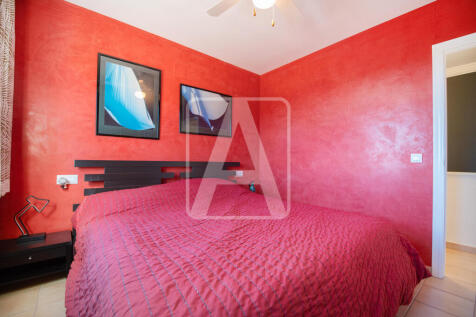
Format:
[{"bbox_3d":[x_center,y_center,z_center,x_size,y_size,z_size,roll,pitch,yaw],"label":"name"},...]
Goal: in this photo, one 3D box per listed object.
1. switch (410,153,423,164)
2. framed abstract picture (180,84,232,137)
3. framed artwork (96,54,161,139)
[{"bbox_3d":[1.656,0.001,1.839,0.012,0.084,0.082,0,0,-39],"label":"switch"},{"bbox_3d":[-0.419,-0.638,2.782,0.823,0.625,0.025,0,0,-40],"label":"framed abstract picture"},{"bbox_3d":[-1.157,-0.631,2.162,0.610,0.815,0.030,0,0,-39],"label":"framed artwork"}]

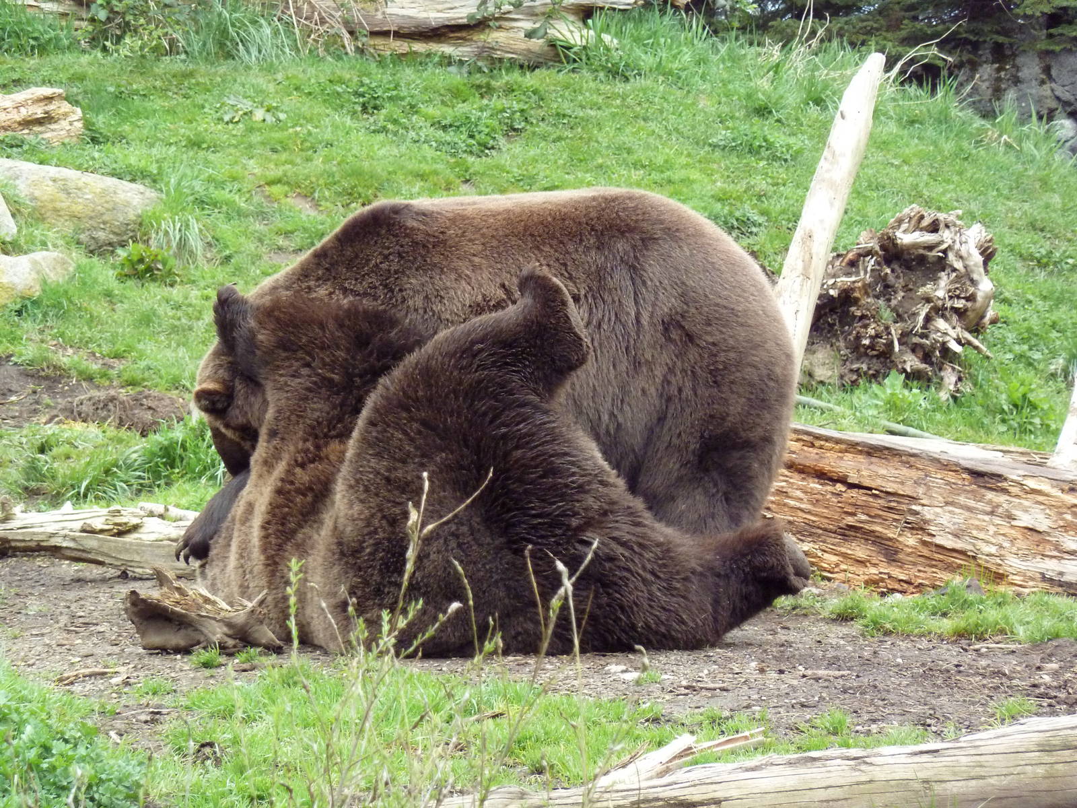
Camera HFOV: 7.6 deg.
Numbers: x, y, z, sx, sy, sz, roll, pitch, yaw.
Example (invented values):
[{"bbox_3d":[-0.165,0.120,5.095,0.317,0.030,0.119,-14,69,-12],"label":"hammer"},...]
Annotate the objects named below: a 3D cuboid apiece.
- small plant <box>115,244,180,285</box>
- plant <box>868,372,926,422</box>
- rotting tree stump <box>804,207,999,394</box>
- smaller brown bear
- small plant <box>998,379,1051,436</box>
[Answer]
[{"bbox_3d":[-1.259,-0.450,26.000,0.200,0.130,0.180,0,8,0],"label":"small plant"},{"bbox_3d":[1.105,-0.022,24.900,0.180,0.140,0.160,0,8,0],"label":"plant"},{"bbox_3d":[1.140,-0.324,25.400,0.620,0.550,0.500,0,8,0],"label":"rotting tree stump"},{"bbox_3d":[-0.101,0.178,24.600,1.800,1.120,1.100,3,8,21],"label":"smaller brown bear"},{"bbox_3d":[1.496,0.012,24.900,0.160,0.160,0.150,0,8,0],"label":"small plant"}]

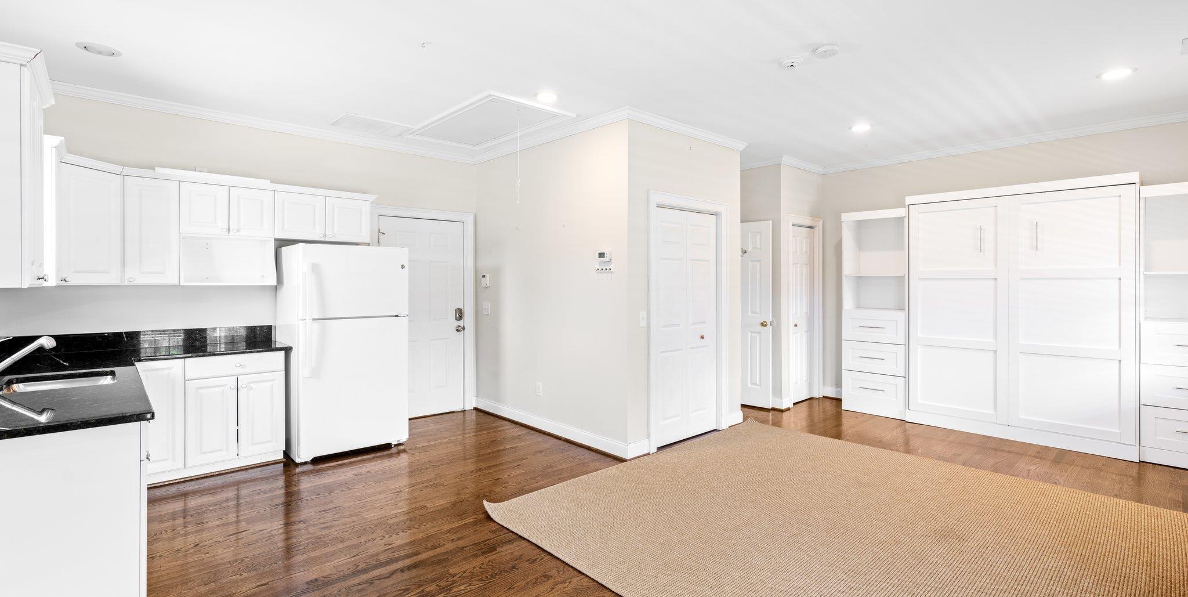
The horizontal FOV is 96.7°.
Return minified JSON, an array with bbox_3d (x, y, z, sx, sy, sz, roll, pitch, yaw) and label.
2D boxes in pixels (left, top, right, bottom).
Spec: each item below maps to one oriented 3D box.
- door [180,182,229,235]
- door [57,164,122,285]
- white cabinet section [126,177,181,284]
[{"bbox_3d":[-2.927,-0.663,3.964,0.298,0.381,0.020,-1,2,-42],"label":"door"},{"bbox_3d":[-3.265,-0.462,3.420,0.024,0.748,0.419,0,1,2],"label":"door"},{"bbox_3d":[-3.151,-0.471,3.765,0.299,0.762,0.020,-1,2,-42],"label":"white cabinet section"}]

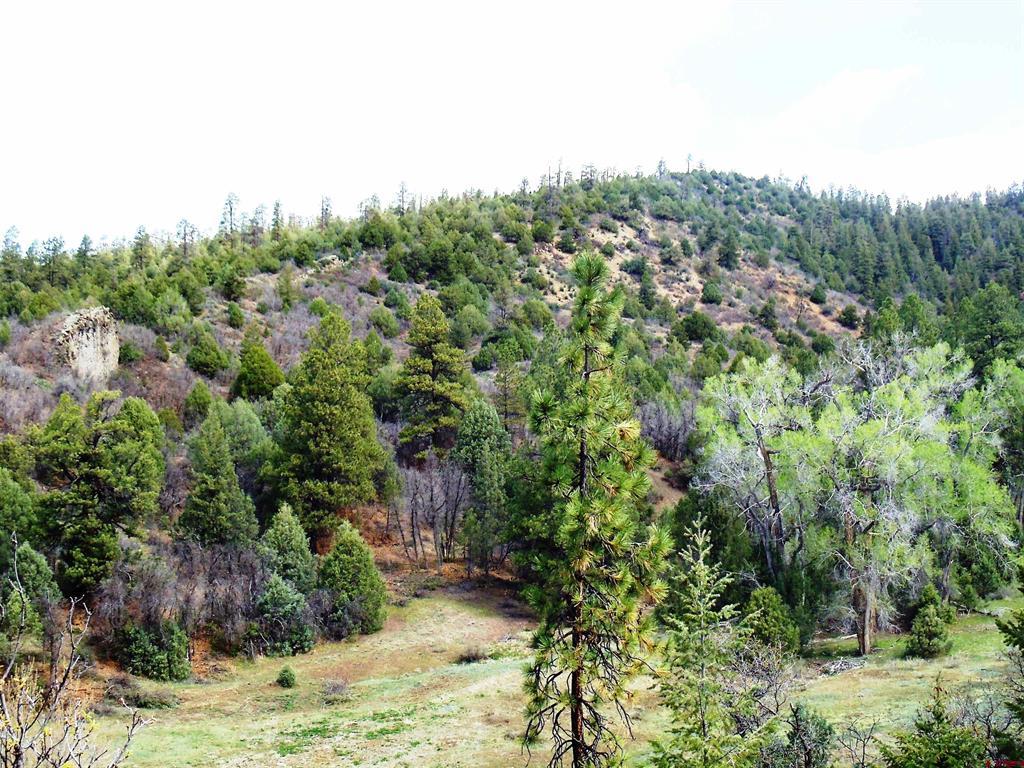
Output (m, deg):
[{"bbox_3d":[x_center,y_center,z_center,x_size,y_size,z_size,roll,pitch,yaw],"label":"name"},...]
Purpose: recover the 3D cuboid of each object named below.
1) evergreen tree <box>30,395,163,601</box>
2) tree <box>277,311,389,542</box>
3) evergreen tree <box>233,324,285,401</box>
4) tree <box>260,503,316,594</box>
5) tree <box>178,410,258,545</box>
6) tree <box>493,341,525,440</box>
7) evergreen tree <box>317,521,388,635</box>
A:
[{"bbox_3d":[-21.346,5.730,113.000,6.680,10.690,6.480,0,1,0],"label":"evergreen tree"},{"bbox_3d":[-9.977,2.460,121.000,5.960,12.820,5.780,0,1,0],"label":"tree"},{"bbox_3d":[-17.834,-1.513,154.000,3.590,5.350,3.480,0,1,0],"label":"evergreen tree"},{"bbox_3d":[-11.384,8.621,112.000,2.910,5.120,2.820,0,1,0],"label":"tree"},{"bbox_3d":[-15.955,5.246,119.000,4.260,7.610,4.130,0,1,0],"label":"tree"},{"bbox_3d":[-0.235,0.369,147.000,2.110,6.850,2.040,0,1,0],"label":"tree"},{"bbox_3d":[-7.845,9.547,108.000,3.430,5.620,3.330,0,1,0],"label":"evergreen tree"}]

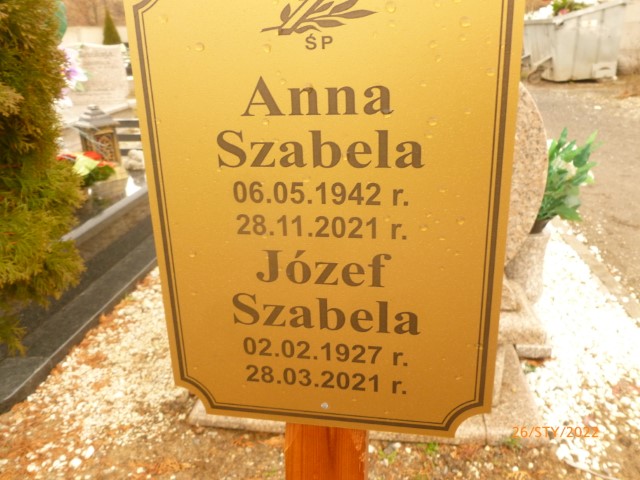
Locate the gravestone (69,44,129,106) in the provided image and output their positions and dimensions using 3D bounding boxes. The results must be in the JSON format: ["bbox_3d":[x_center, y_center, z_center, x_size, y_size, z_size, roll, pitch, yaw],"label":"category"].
[{"bbox_3d":[-2.606,-1.944,6.100,0.620,0.640,0.140,-4,22,-7],"label":"gravestone"}]

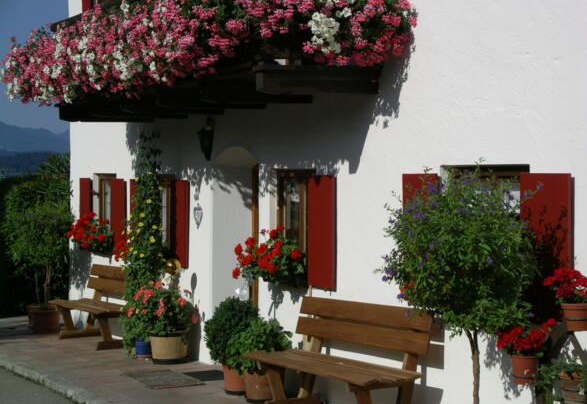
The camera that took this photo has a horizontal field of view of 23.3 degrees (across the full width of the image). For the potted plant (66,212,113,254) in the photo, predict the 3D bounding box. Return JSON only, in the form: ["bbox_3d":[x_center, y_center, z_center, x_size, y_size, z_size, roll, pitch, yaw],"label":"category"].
[{"bbox_3d":[-2.558,0.396,17.899,0.400,0.520,0.920,0,1,-22],"label":"potted plant"}]

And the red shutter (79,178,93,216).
[{"bbox_3d":[-2.590,0.164,17.730,0.040,0.910,0.460,0,1,-25],"label":"red shutter"}]

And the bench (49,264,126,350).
[{"bbox_3d":[-2.250,1.187,16.270,0.620,0.870,1.880,0,1,-26],"label":"bench"}]

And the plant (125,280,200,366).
[{"bbox_3d":[-1.340,1.227,14.500,0.660,0.840,0.680,0,1,-25],"label":"plant"}]

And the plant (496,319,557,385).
[{"bbox_3d":[1.322,0.848,8.082,0.320,0.375,0.340,0,1,0],"label":"plant"}]

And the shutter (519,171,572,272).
[{"bbox_3d":[1.557,0.290,8.780,0.040,0.920,0.520,0,1,-25],"label":"shutter"}]

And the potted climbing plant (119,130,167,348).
[{"bbox_3d":[-1.600,0.441,15.136,0.450,2.300,0.500,0,1,-22],"label":"potted climbing plant"}]

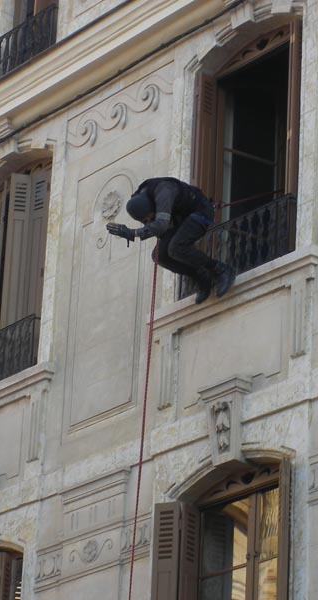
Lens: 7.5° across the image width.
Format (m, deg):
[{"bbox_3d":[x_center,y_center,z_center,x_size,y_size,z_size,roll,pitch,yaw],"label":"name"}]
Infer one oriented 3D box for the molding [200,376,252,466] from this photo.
[{"bbox_3d":[0.462,0.881,16.781,0.180,0.570,0.430,17,-25,-33],"label":"molding"}]

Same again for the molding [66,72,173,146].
[{"bbox_3d":[-0.327,-1.469,19.176,0.040,0.260,1.420,17,-25,-33],"label":"molding"}]

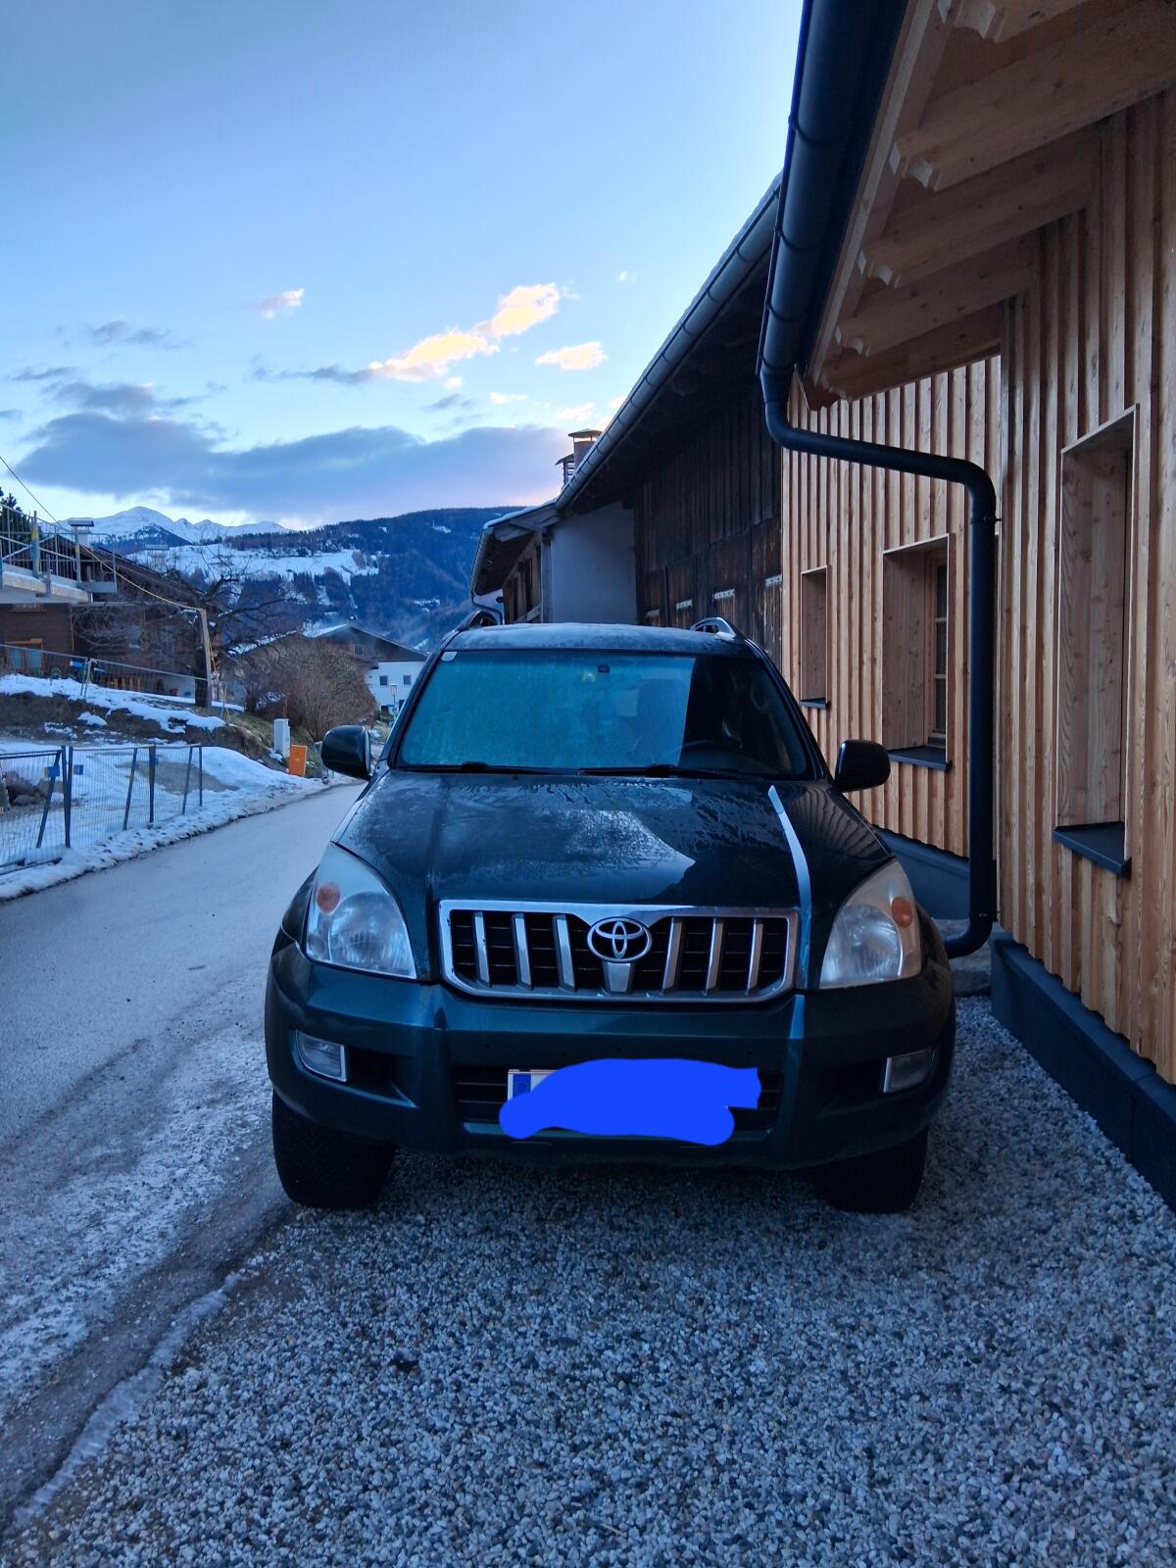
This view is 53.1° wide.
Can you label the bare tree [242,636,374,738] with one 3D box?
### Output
[{"bbox_3d":[-9.500,-3.250,40.000,4.500,3.500,4.200,-2,5,-13],"label":"bare tree"}]

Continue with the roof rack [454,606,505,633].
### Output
[{"bbox_3d":[-0.512,-0.758,5.840,0.100,0.140,1.750,1,4,-1],"label":"roof rack"}]

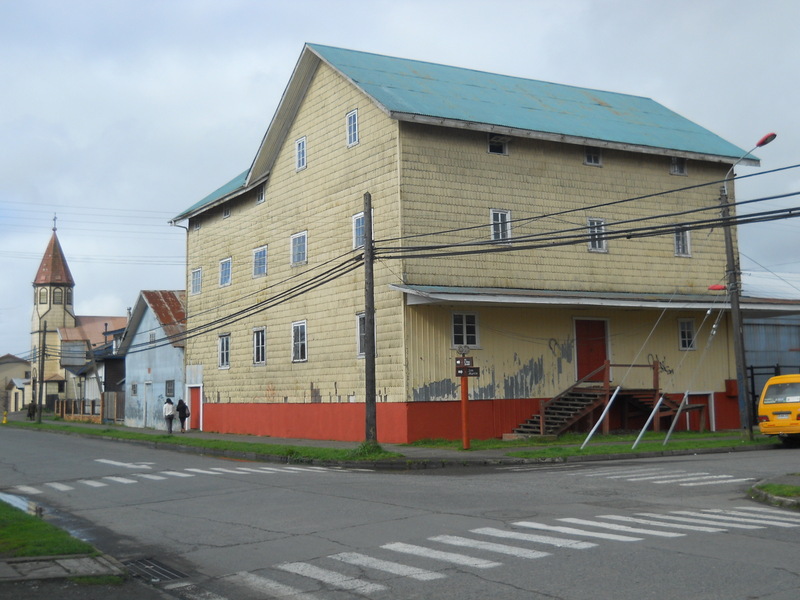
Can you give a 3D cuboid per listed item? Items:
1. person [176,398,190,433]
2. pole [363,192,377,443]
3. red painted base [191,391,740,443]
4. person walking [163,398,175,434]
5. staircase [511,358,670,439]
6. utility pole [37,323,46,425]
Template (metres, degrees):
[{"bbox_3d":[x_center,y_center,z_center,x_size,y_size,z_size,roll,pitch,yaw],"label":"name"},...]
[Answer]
[{"bbox_3d":[-10.274,5.532,48.353,0.580,1.620,0.420,2,-6,-30],"label":"person"},{"bbox_3d":[-0.919,0.556,30.358,0.320,7.629,0.320,-1,-5,0],"label":"pole"},{"bbox_3d":[1.796,4.857,43.244,14.900,1.390,19.300,2,-6,-30],"label":"red painted base"},{"bbox_3d":[-11.026,5.540,48.421,0.500,1.650,0.380,2,-6,-30],"label":"person walking"},{"bbox_3d":[6.258,3.277,33.773,5.500,2.450,1.750,2,-6,-30],"label":"staircase"},{"bbox_3d":[-25.839,5.218,73.677,0.320,7.410,0.320,4,-6,-30],"label":"utility pole"}]

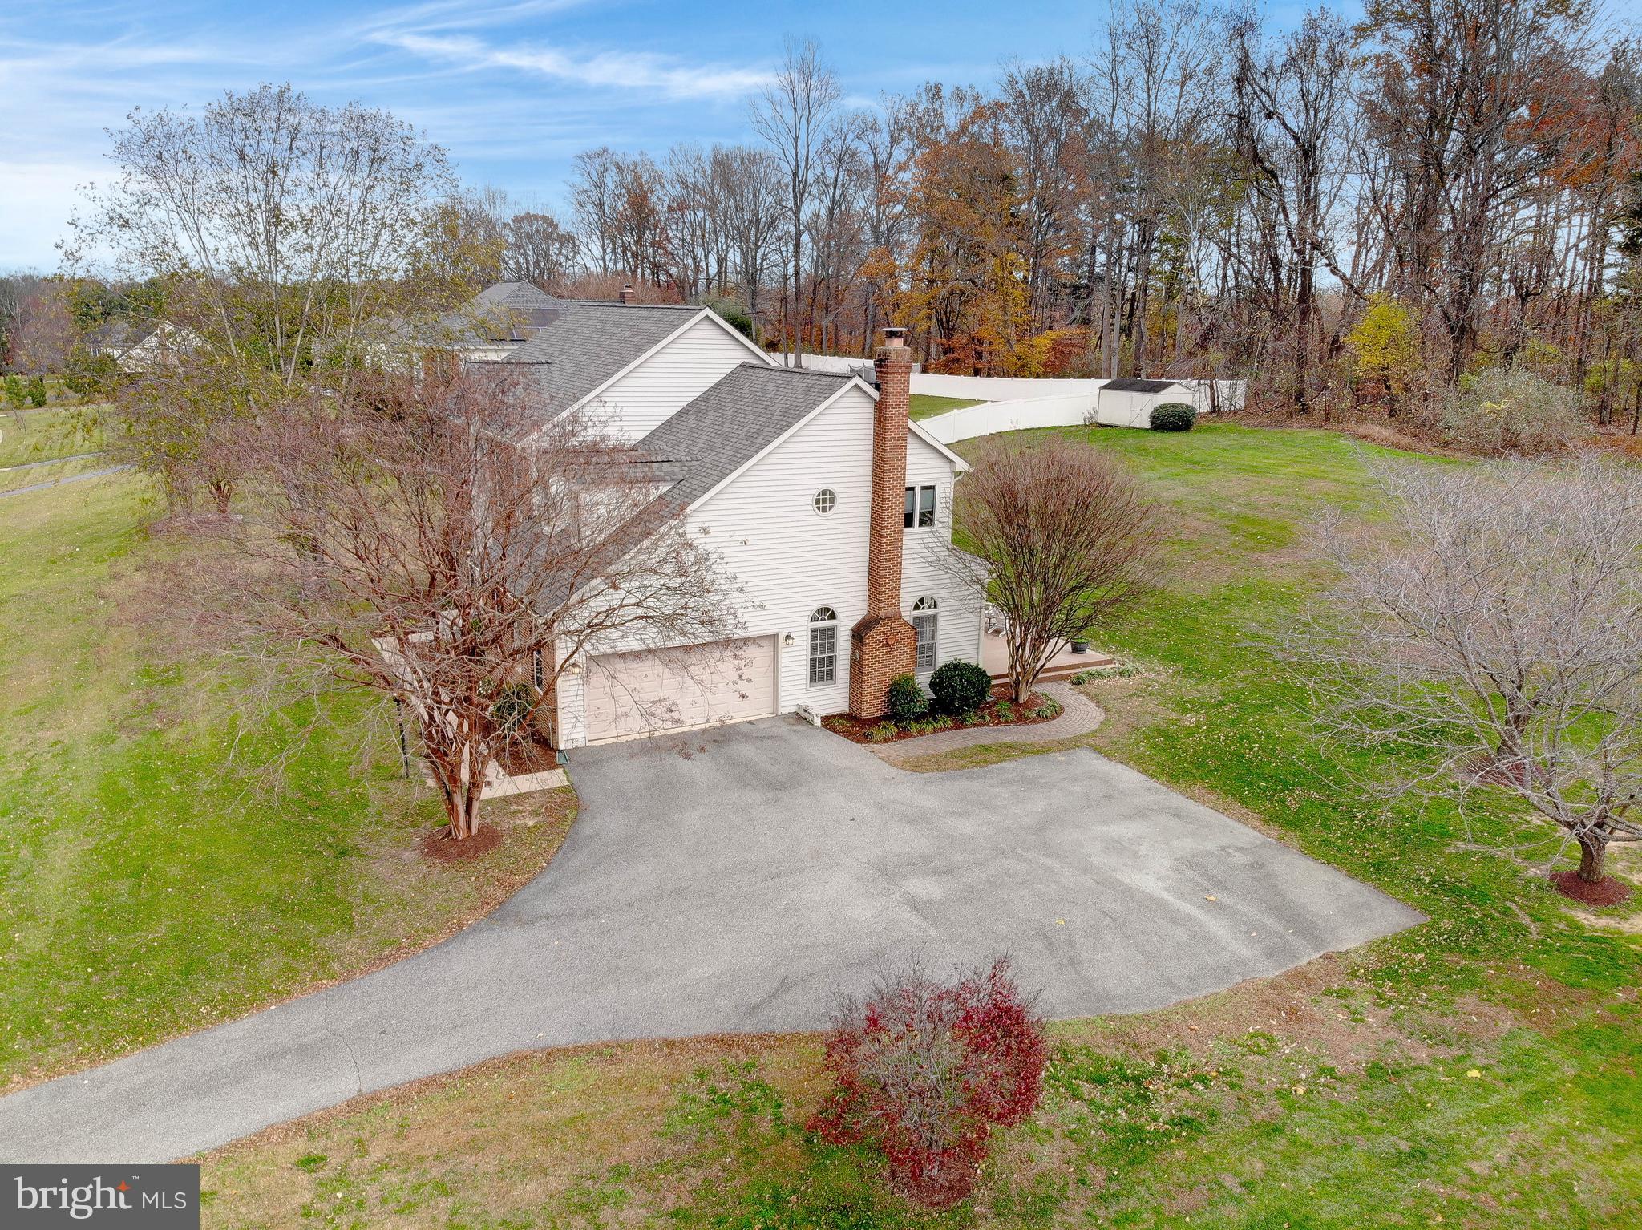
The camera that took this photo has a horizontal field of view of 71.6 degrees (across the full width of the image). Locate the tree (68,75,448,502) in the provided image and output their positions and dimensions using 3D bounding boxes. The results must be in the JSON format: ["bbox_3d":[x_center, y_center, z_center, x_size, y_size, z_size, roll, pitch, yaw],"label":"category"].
[{"bbox_3d":[-17.899,-8.571,37.319,12.000,16.000,11.200,1,15,0],"label":"tree"}]

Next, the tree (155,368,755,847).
[{"bbox_3d":[-6.297,-0.019,20.552,9.800,8.700,8.900,1,15,0],"label":"tree"}]

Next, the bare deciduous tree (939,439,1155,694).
[{"bbox_3d":[5.955,-1.085,29.967,5.700,7.000,5.500,1,15,0],"label":"bare deciduous tree"}]

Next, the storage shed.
[{"bbox_3d":[20.085,-13.106,70.581,3.200,2.700,4.650,-7,17,-30],"label":"storage shed"}]

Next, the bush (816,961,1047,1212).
[{"bbox_3d":[1.205,5.300,13.000,2.690,2.600,2.600,1,15,0],"label":"bush"}]

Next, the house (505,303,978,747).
[{"bbox_3d":[-4.950,-4.325,35.145,12.400,10.150,19.700,-6,17,-27],"label":"house"}]

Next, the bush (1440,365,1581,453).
[{"bbox_3d":[33.900,-10.100,56.000,6.500,4.200,5.800,1,15,0],"label":"bush"}]

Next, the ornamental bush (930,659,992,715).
[{"bbox_3d":[3.622,1.858,29.489,1.620,1.440,1.580,1,15,0],"label":"ornamental bush"}]

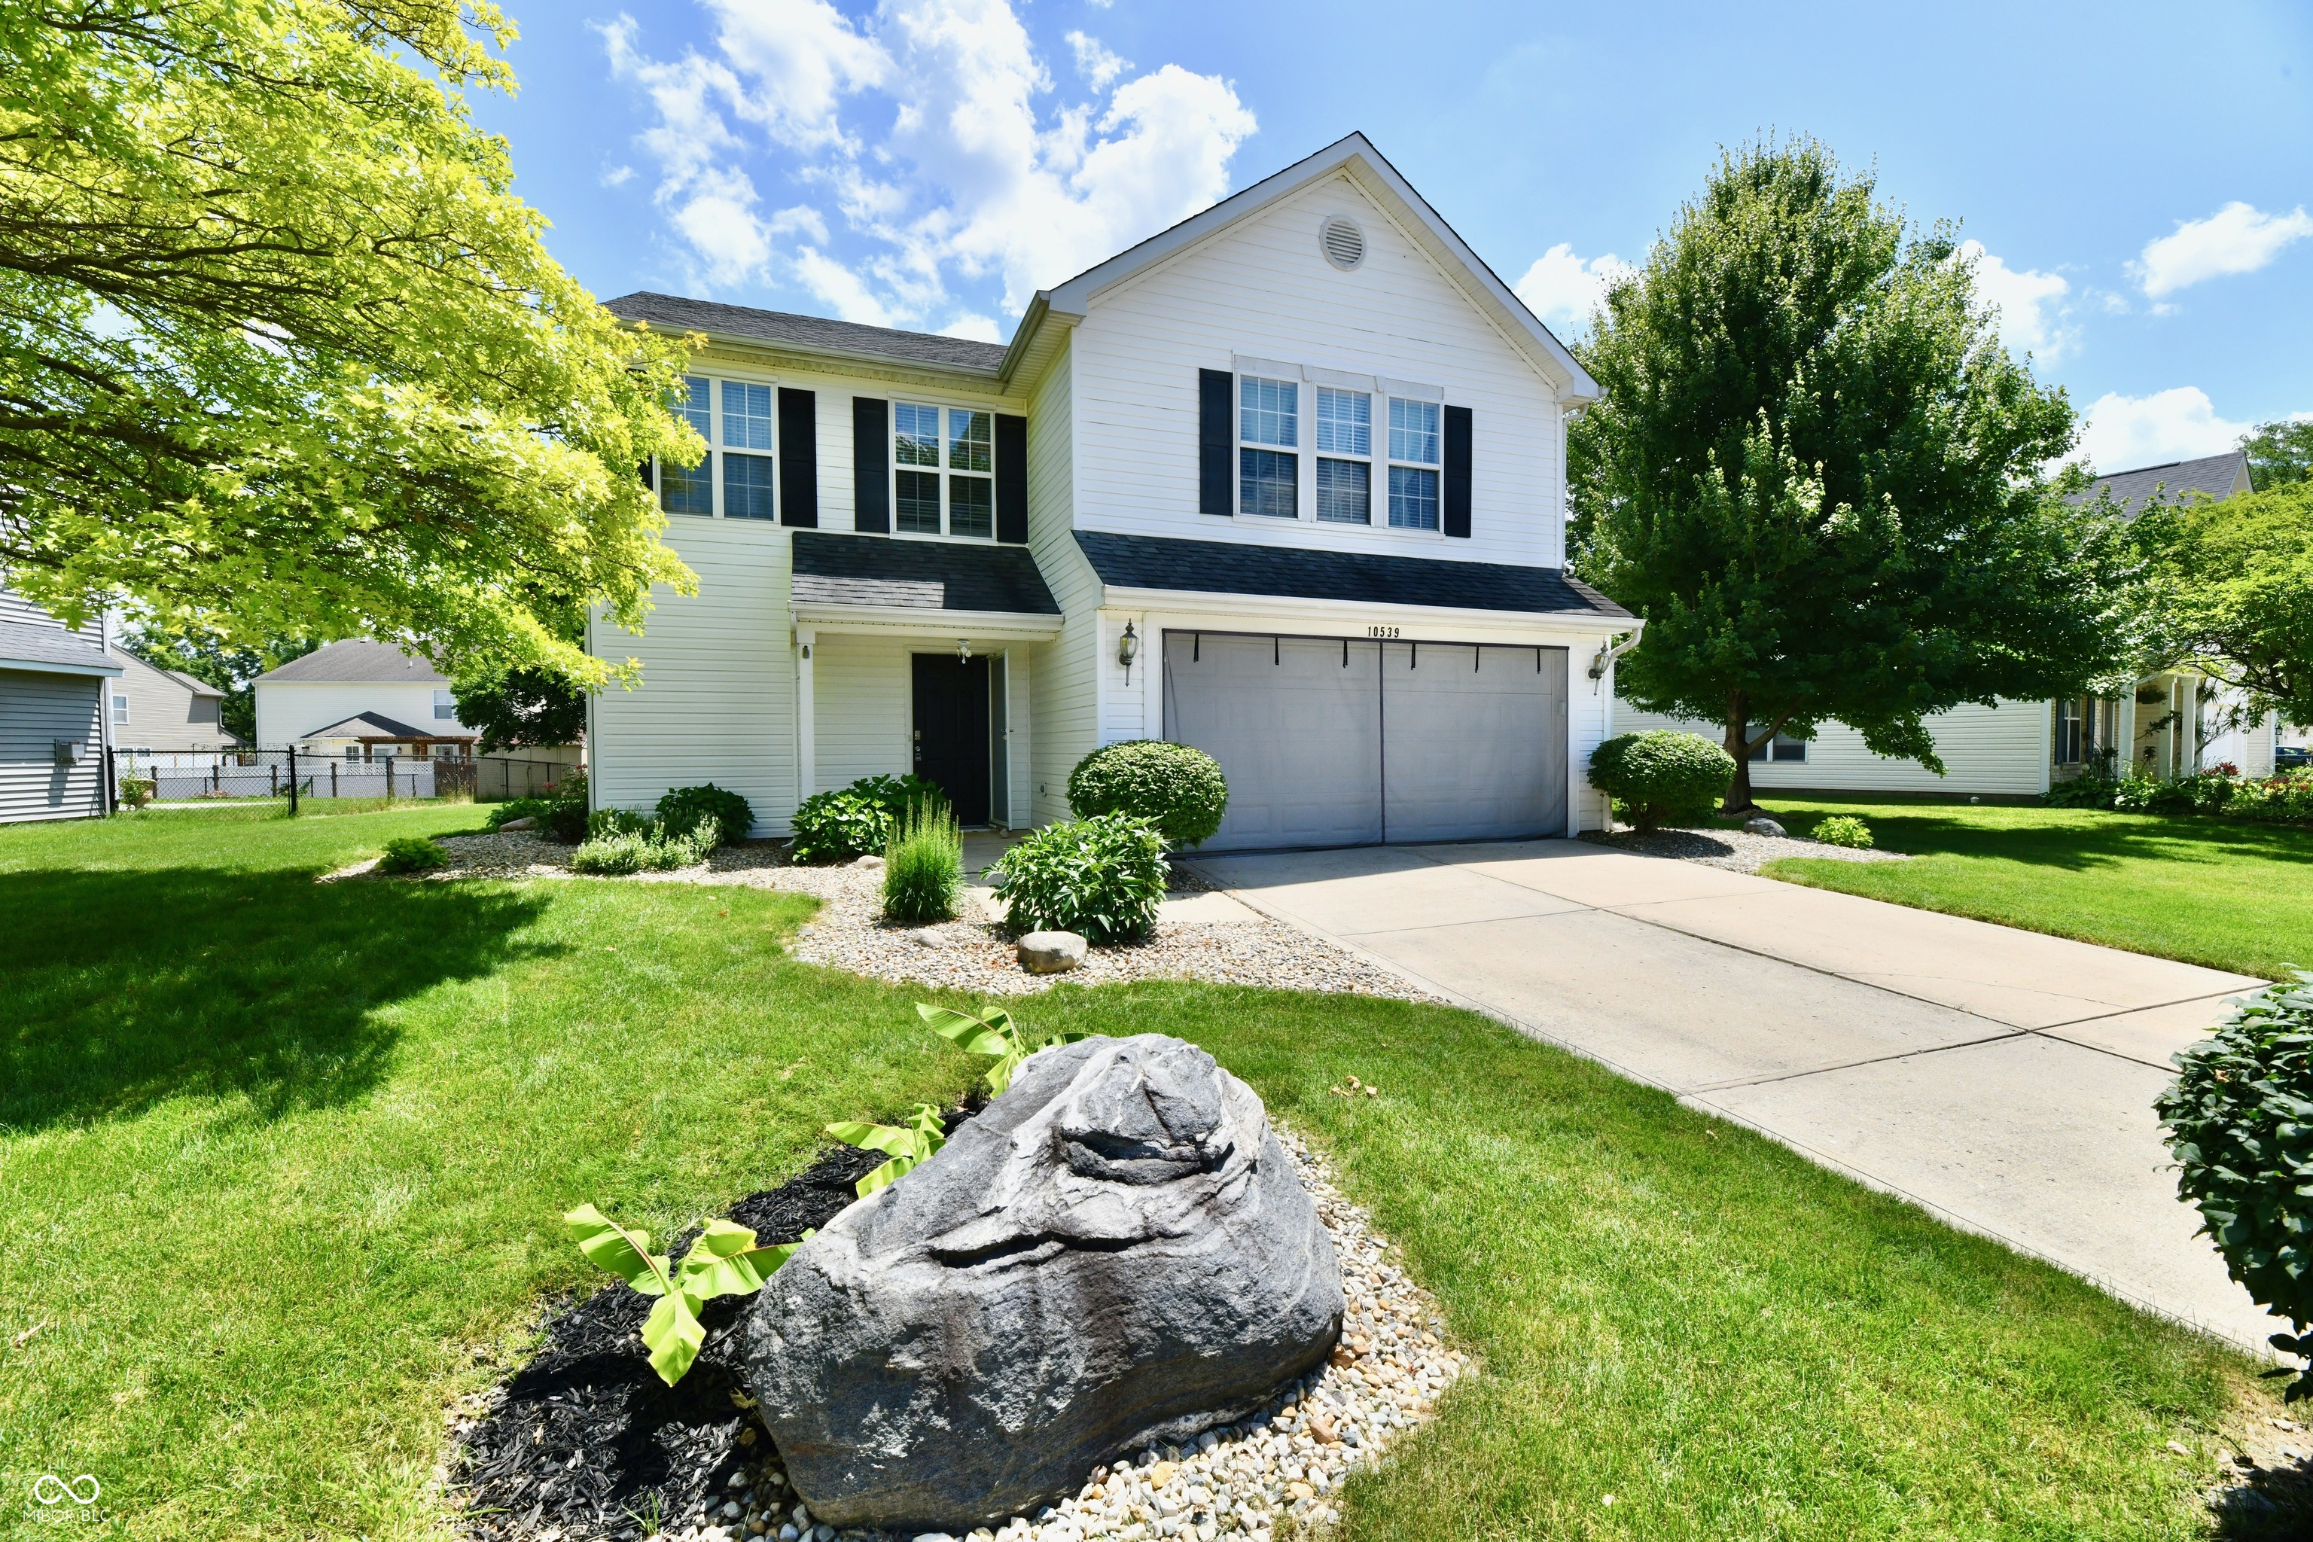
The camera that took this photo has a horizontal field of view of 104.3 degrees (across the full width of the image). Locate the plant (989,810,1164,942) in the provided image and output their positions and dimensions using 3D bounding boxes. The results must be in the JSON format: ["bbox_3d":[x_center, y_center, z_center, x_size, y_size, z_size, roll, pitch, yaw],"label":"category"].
[{"bbox_3d":[-0.515,0.635,5.900,1.150,0.740,1.100,0,1,0],"label":"plant"}]

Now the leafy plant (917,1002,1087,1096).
[{"bbox_3d":[-0.550,1.067,3.320,0.620,0.380,0.520,0,2,-10],"label":"leafy plant"}]

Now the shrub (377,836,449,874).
[{"bbox_3d":[-6.280,0.710,7.600,0.480,0.310,0.480,-1,2,-20],"label":"shrub"}]

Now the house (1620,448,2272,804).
[{"bbox_3d":[21.800,-3.404,26.300,15.000,7.600,13.000,-1,2,-30],"label":"house"}]

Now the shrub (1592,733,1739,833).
[{"bbox_3d":[5.620,0.130,10.000,1.380,1.130,1.350,-1,2,-20],"label":"shrub"}]

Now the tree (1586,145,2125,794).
[{"bbox_3d":[10.707,-4.818,14.700,7.800,10.900,7.800,1,2,36],"label":"tree"}]

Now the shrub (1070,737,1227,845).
[{"bbox_3d":[-0.068,0.296,7.500,1.340,1.050,1.300,0,1,-1],"label":"shrub"}]

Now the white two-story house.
[{"bbox_3d":[-1.582,-3.198,13.628,11.350,7.700,11.800,-1,2,-20],"label":"white two-story house"}]

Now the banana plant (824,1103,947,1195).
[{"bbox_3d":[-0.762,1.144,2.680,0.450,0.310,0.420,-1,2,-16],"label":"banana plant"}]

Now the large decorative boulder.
[{"bbox_3d":[-0.265,1.025,2.120,1.280,0.650,0.860,-1,2,-24],"label":"large decorative boulder"}]

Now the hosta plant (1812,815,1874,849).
[{"bbox_3d":[7.370,0.660,9.650,0.530,0.330,0.530,-1,2,-20],"label":"hosta plant"}]

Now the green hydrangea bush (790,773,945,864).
[{"bbox_3d":[-2.914,0.414,9.150,1.450,0.820,1.350,-1,2,-18],"label":"green hydrangea bush"}]

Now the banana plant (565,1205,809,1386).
[{"bbox_3d":[-1.035,1.143,1.970,0.520,0.330,0.460,-1,2,-28],"label":"banana plant"}]

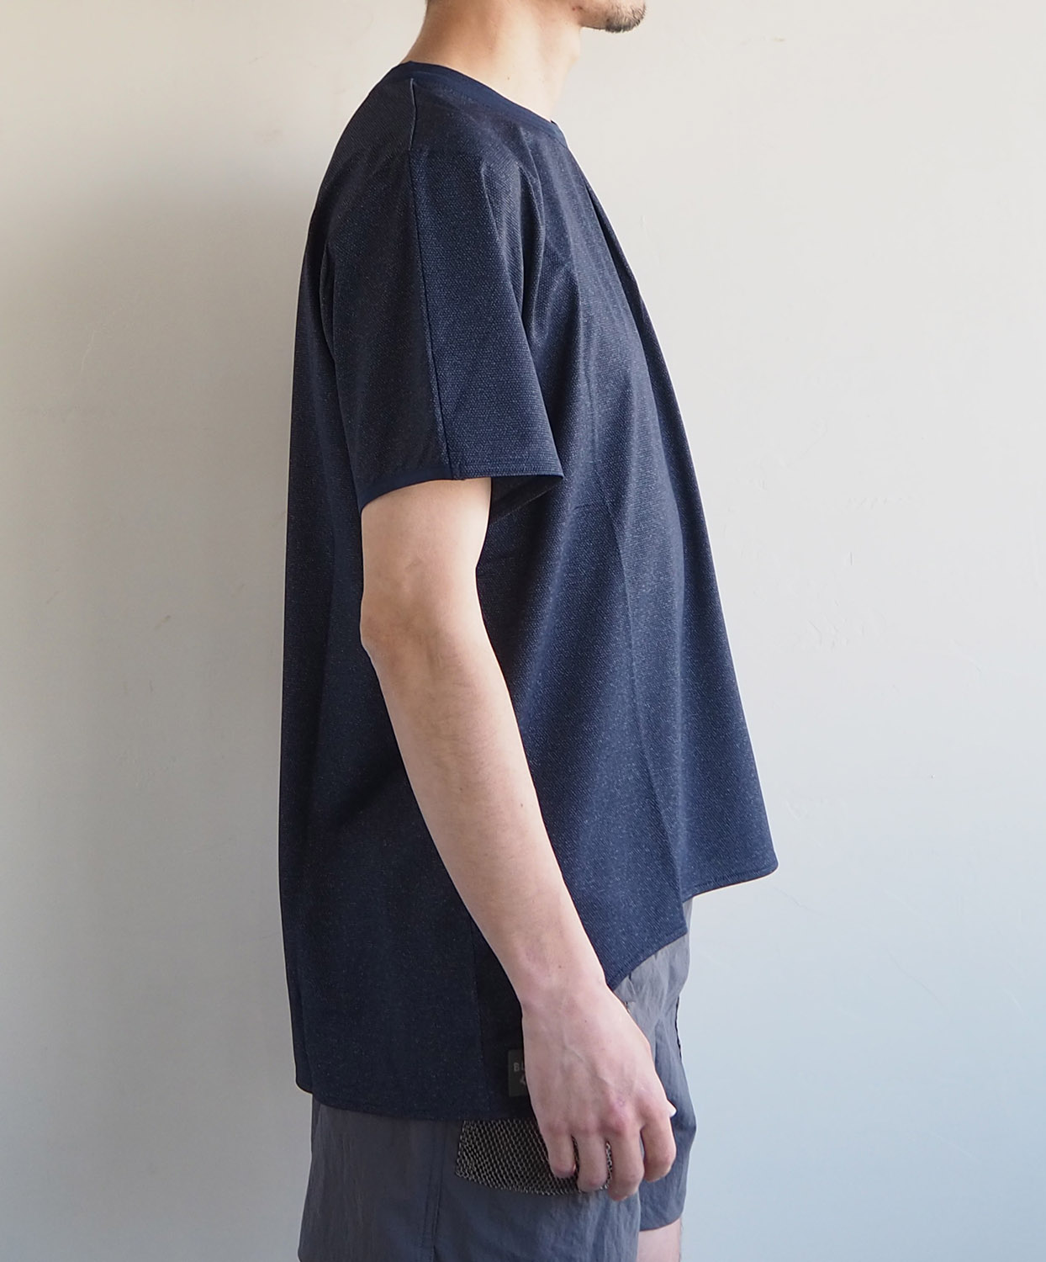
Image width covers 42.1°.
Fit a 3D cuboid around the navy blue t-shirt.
[{"bbox_3d":[0.005,-0.050,1.130,0.390,0.780,0.490,0,0,4],"label":"navy blue t-shirt"}]

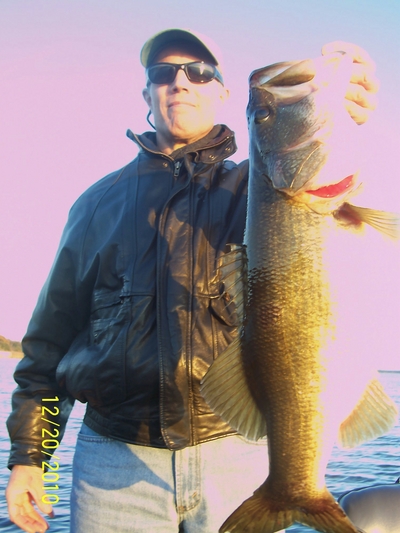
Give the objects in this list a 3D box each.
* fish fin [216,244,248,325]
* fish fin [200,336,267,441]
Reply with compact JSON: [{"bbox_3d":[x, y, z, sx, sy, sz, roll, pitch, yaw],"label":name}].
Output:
[{"bbox_3d":[0.048,0.027,0.850,0.046,0.117,0.016,3,-10,0],"label":"fish fin"},{"bbox_3d":[0.049,0.178,0.830,0.092,0.145,0.020,3,-10,0],"label":"fish fin"}]

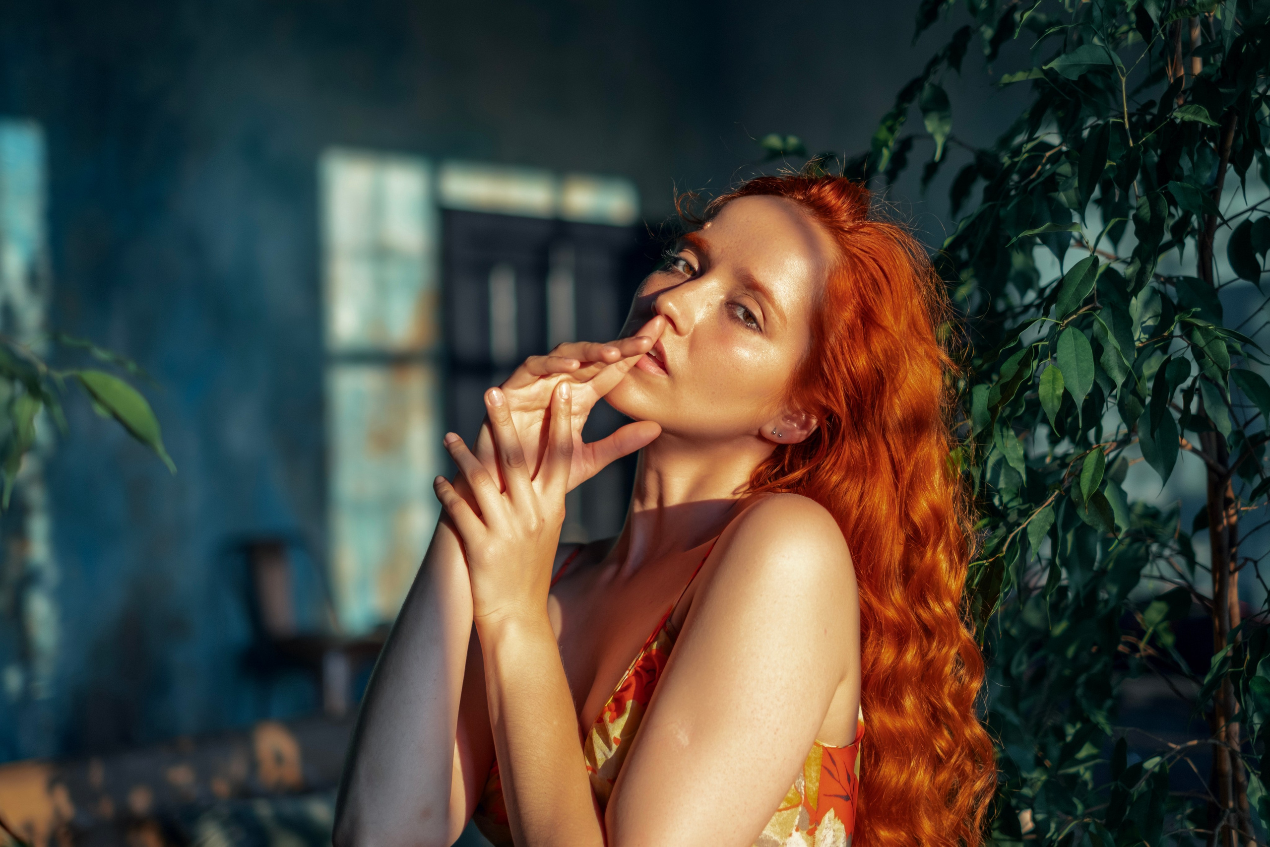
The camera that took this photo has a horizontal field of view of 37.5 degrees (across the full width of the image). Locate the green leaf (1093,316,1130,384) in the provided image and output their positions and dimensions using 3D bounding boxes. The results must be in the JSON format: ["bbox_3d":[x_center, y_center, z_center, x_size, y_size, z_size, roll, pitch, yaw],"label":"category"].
[{"bbox_3d":[0.393,-0.060,1.540,0.025,0.065,0.018,-14,-16,14],"label":"green leaf"}]

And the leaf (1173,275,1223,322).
[{"bbox_3d":[0.488,-0.108,1.620,0.036,0.057,0.018,-39,-22,15],"label":"leaf"}]

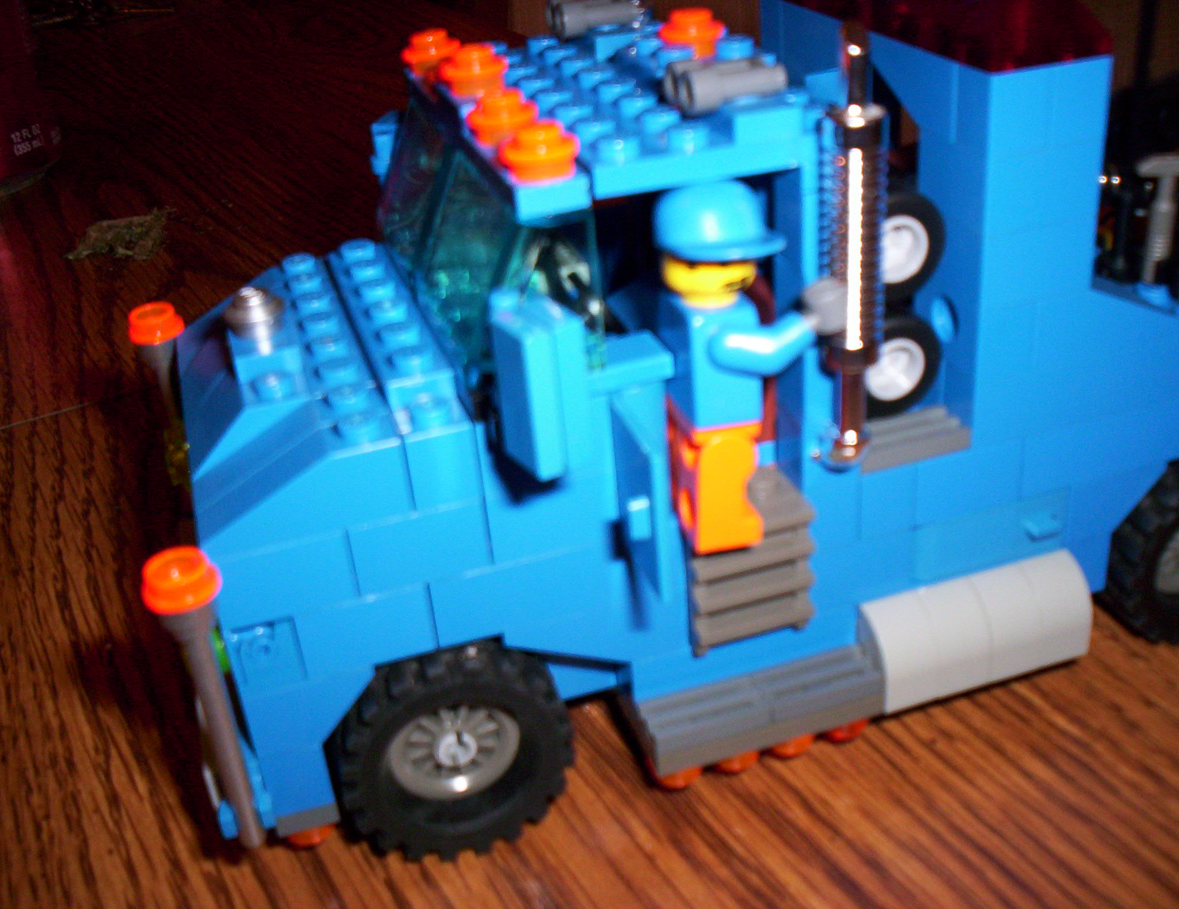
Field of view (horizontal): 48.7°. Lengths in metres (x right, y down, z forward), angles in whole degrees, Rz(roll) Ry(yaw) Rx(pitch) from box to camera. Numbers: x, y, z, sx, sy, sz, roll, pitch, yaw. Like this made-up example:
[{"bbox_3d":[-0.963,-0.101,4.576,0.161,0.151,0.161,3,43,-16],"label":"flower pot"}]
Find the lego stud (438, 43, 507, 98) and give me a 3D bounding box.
[{"bbox_3d":[-0.014,-0.047,0.160,0.008,0.005,0.008,-13,30,-13],"label":"lego stud"}]

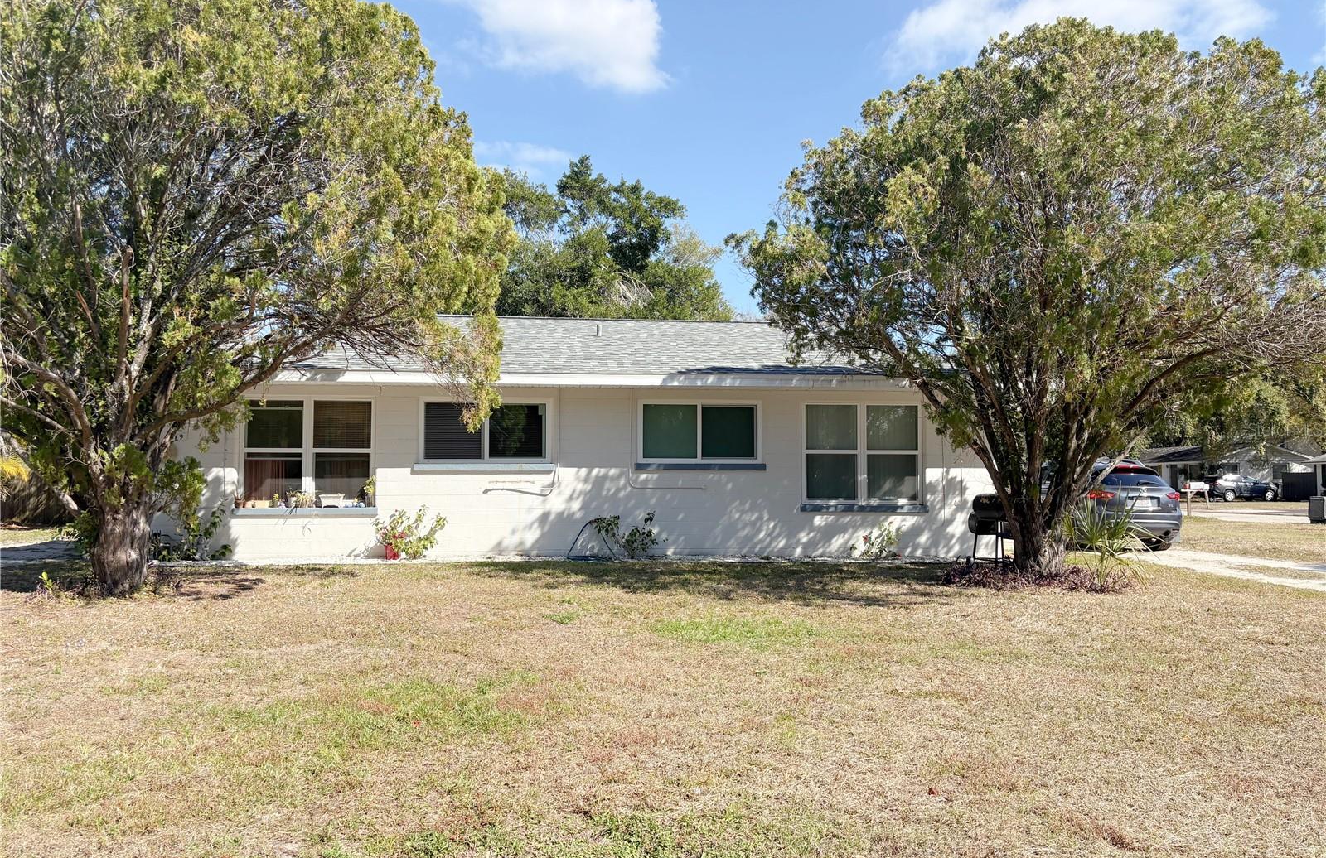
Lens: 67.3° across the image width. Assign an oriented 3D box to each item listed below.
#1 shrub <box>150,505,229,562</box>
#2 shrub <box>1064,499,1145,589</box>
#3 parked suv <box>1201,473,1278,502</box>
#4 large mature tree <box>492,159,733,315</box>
[{"bbox_3d":[-6.570,1.460,13.870,1.080,0.800,0.750,0,-2,-5],"label":"shrub"},{"bbox_3d":[5.270,1.360,11.900,1.000,1.120,1.000,0,-2,-5],"label":"shrub"},{"bbox_3d":[36.850,3.750,63.500,4.600,1.690,1.860,0,-2,-5],"label":"parked suv"},{"bbox_3d":[-1.600,-2.800,30.000,8.200,10.700,8.000,0,-2,-5],"label":"large mature tree"}]

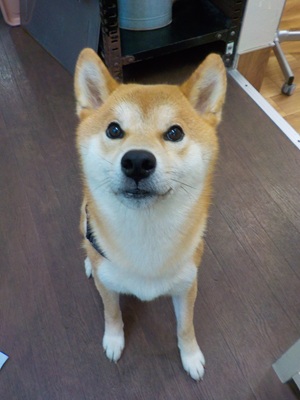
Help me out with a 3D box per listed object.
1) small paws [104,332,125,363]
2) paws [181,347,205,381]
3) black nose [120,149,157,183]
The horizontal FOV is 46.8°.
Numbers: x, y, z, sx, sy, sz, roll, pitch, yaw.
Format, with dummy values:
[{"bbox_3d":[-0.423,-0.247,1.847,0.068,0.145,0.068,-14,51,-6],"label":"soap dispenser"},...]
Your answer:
[{"bbox_3d":[-0.072,0.291,0.691,0.042,0.037,0.057,-5,53,-4],"label":"small paws"},{"bbox_3d":[0.083,0.314,0.673,0.043,0.037,0.058,-16,55,-12],"label":"paws"},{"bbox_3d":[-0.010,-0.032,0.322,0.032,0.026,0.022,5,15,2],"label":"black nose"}]

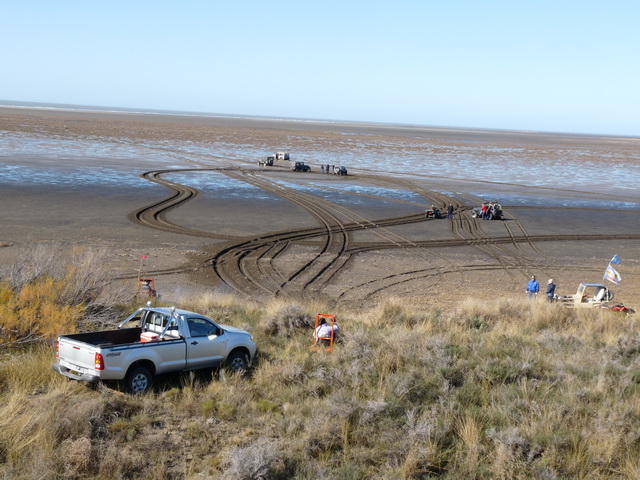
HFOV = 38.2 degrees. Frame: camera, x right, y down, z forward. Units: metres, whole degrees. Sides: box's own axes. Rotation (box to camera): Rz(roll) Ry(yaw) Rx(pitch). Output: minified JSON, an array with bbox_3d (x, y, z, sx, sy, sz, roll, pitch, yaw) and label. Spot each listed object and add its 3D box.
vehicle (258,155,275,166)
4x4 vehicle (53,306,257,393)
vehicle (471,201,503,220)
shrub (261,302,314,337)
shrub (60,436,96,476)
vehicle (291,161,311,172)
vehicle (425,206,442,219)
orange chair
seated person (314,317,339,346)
[{"bbox_3d":[-11.831,-17.239,204.589,1.700,1.800,3.700,7,9,29],"label":"vehicle"},{"bbox_3d":[-3.814,2.580,22.691,1.800,1.860,5.200,8,7,40],"label":"4x4 vehicle"},{"bbox_3d":[20.343,-3.611,113.049,1.800,2.000,3.500,-1,9,-31],"label":"vehicle"},{"bbox_3d":[-1.107,2.726,31.500,1.750,0.950,1.400,3,7,0],"label":"shrub"},{"bbox_3d":[-4.102,3.677,15.700,0.560,0.500,0.520,3,7,0],"label":"shrub"},{"bbox_3d":[-3.919,-14.969,190.522,3.700,1.800,1.700,0,8,-21],"label":"vehicle"},{"bbox_3d":[13.571,-3.362,110.670,1.400,1.400,2.400,7,8,27],"label":"vehicle"},{"bbox_3d":[0.153,2.862,28.300,0.580,1.100,0.620,5,8,17],"label":"orange chair"},{"bbox_3d":[0.232,2.862,28.600,0.600,0.900,0.800,5,8,17],"label":"seated person"}]

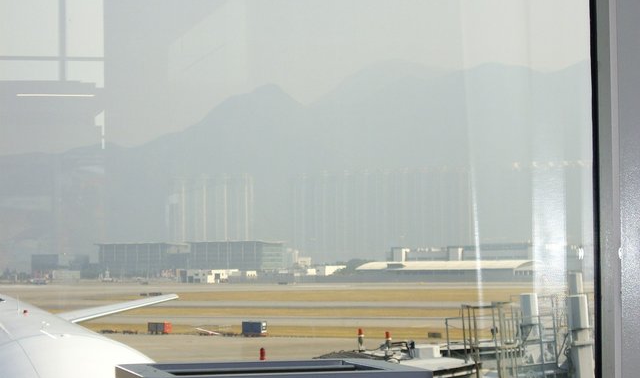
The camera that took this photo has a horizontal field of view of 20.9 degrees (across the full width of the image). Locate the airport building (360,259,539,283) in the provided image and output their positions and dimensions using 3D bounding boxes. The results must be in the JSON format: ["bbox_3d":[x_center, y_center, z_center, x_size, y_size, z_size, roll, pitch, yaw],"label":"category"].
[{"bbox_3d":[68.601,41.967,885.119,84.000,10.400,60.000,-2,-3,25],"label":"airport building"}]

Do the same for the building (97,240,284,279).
[{"bbox_3d":[-97.213,52.801,1300.728,139.000,25.700,35.000,-2,-3,25],"label":"building"}]

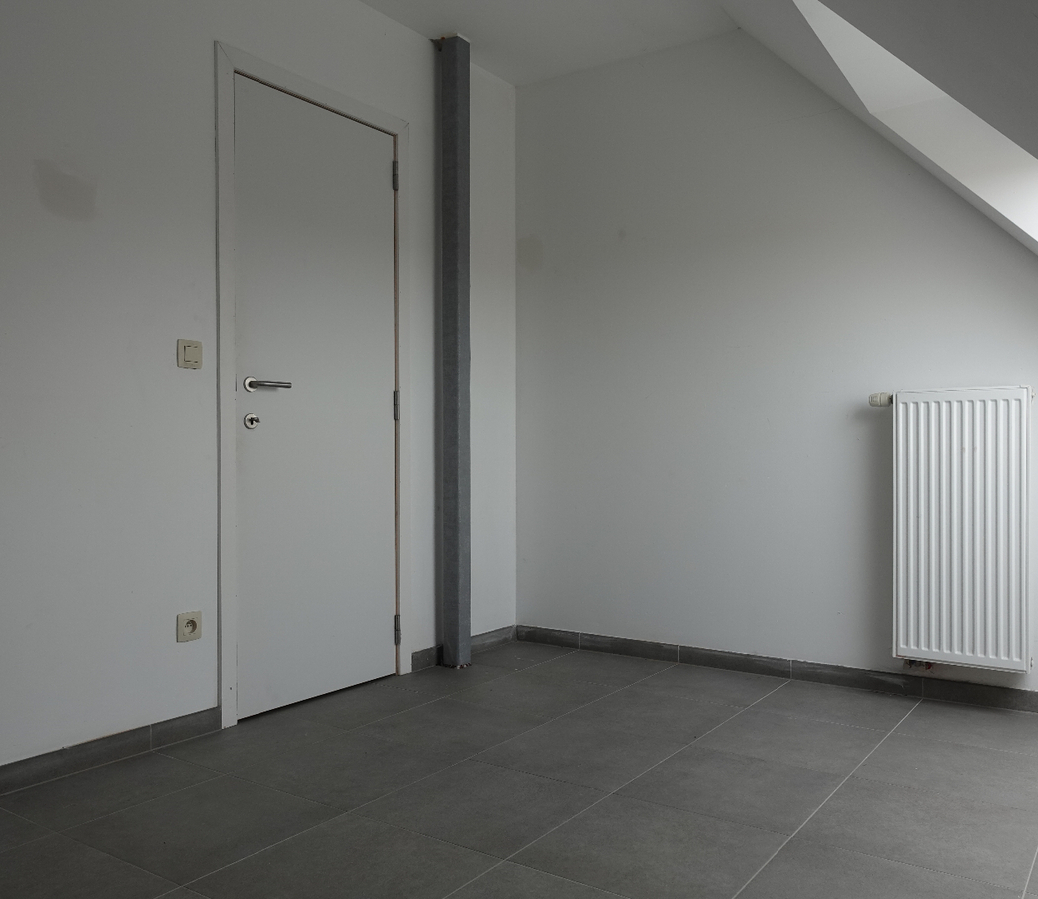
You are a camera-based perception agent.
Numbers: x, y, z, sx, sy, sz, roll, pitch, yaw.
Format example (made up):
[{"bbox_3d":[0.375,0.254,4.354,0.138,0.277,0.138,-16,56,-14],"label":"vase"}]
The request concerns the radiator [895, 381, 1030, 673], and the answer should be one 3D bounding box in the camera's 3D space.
[{"bbox_3d":[1.442,0.250,2.929,0.397,0.892,0.092,-1,0,35],"label":"radiator"}]

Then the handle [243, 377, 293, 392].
[{"bbox_3d":[-0.795,-0.206,2.866,0.060,0.049,0.153,-1,0,35],"label":"handle"}]

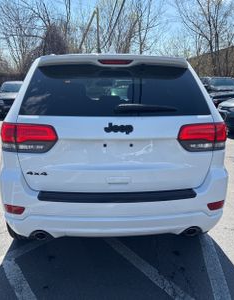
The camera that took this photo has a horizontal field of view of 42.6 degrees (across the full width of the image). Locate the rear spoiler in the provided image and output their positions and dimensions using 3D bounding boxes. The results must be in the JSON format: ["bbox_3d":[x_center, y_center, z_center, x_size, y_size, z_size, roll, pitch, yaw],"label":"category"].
[{"bbox_3d":[-0.021,-0.668,2.255,1.120,0.110,0.270,-1,12,-3],"label":"rear spoiler"}]

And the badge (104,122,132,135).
[{"bbox_3d":[0.014,-0.140,1.998,0.197,0.080,0.015,-1,12,-3],"label":"badge"}]

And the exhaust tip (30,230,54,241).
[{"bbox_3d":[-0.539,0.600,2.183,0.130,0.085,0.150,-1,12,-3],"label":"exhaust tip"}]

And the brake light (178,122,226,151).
[{"bbox_3d":[0.632,-0.110,2.150,0.460,0.210,0.250,-1,12,-3],"label":"brake light"}]

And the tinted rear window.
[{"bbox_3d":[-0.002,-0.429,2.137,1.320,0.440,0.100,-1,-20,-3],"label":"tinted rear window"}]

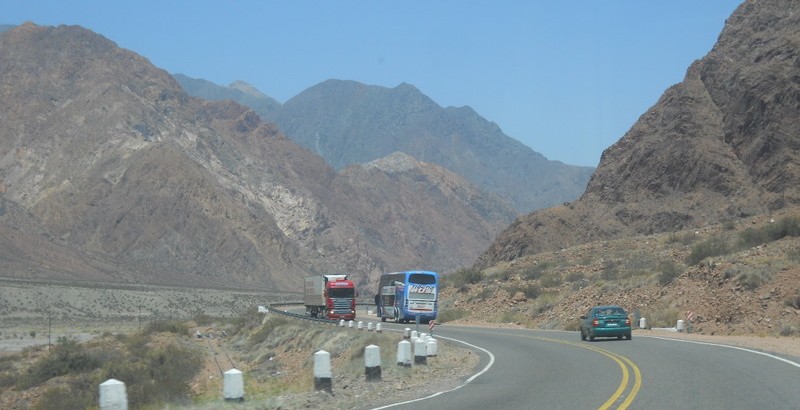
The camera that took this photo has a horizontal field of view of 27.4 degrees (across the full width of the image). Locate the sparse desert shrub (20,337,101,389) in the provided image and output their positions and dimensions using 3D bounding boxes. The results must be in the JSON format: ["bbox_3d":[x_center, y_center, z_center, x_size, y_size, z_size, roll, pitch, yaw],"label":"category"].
[{"bbox_3d":[-13.655,6.375,66.000,3.121,2.029,2.965,0,-3,0],"label":"sparse desert shrub"}]

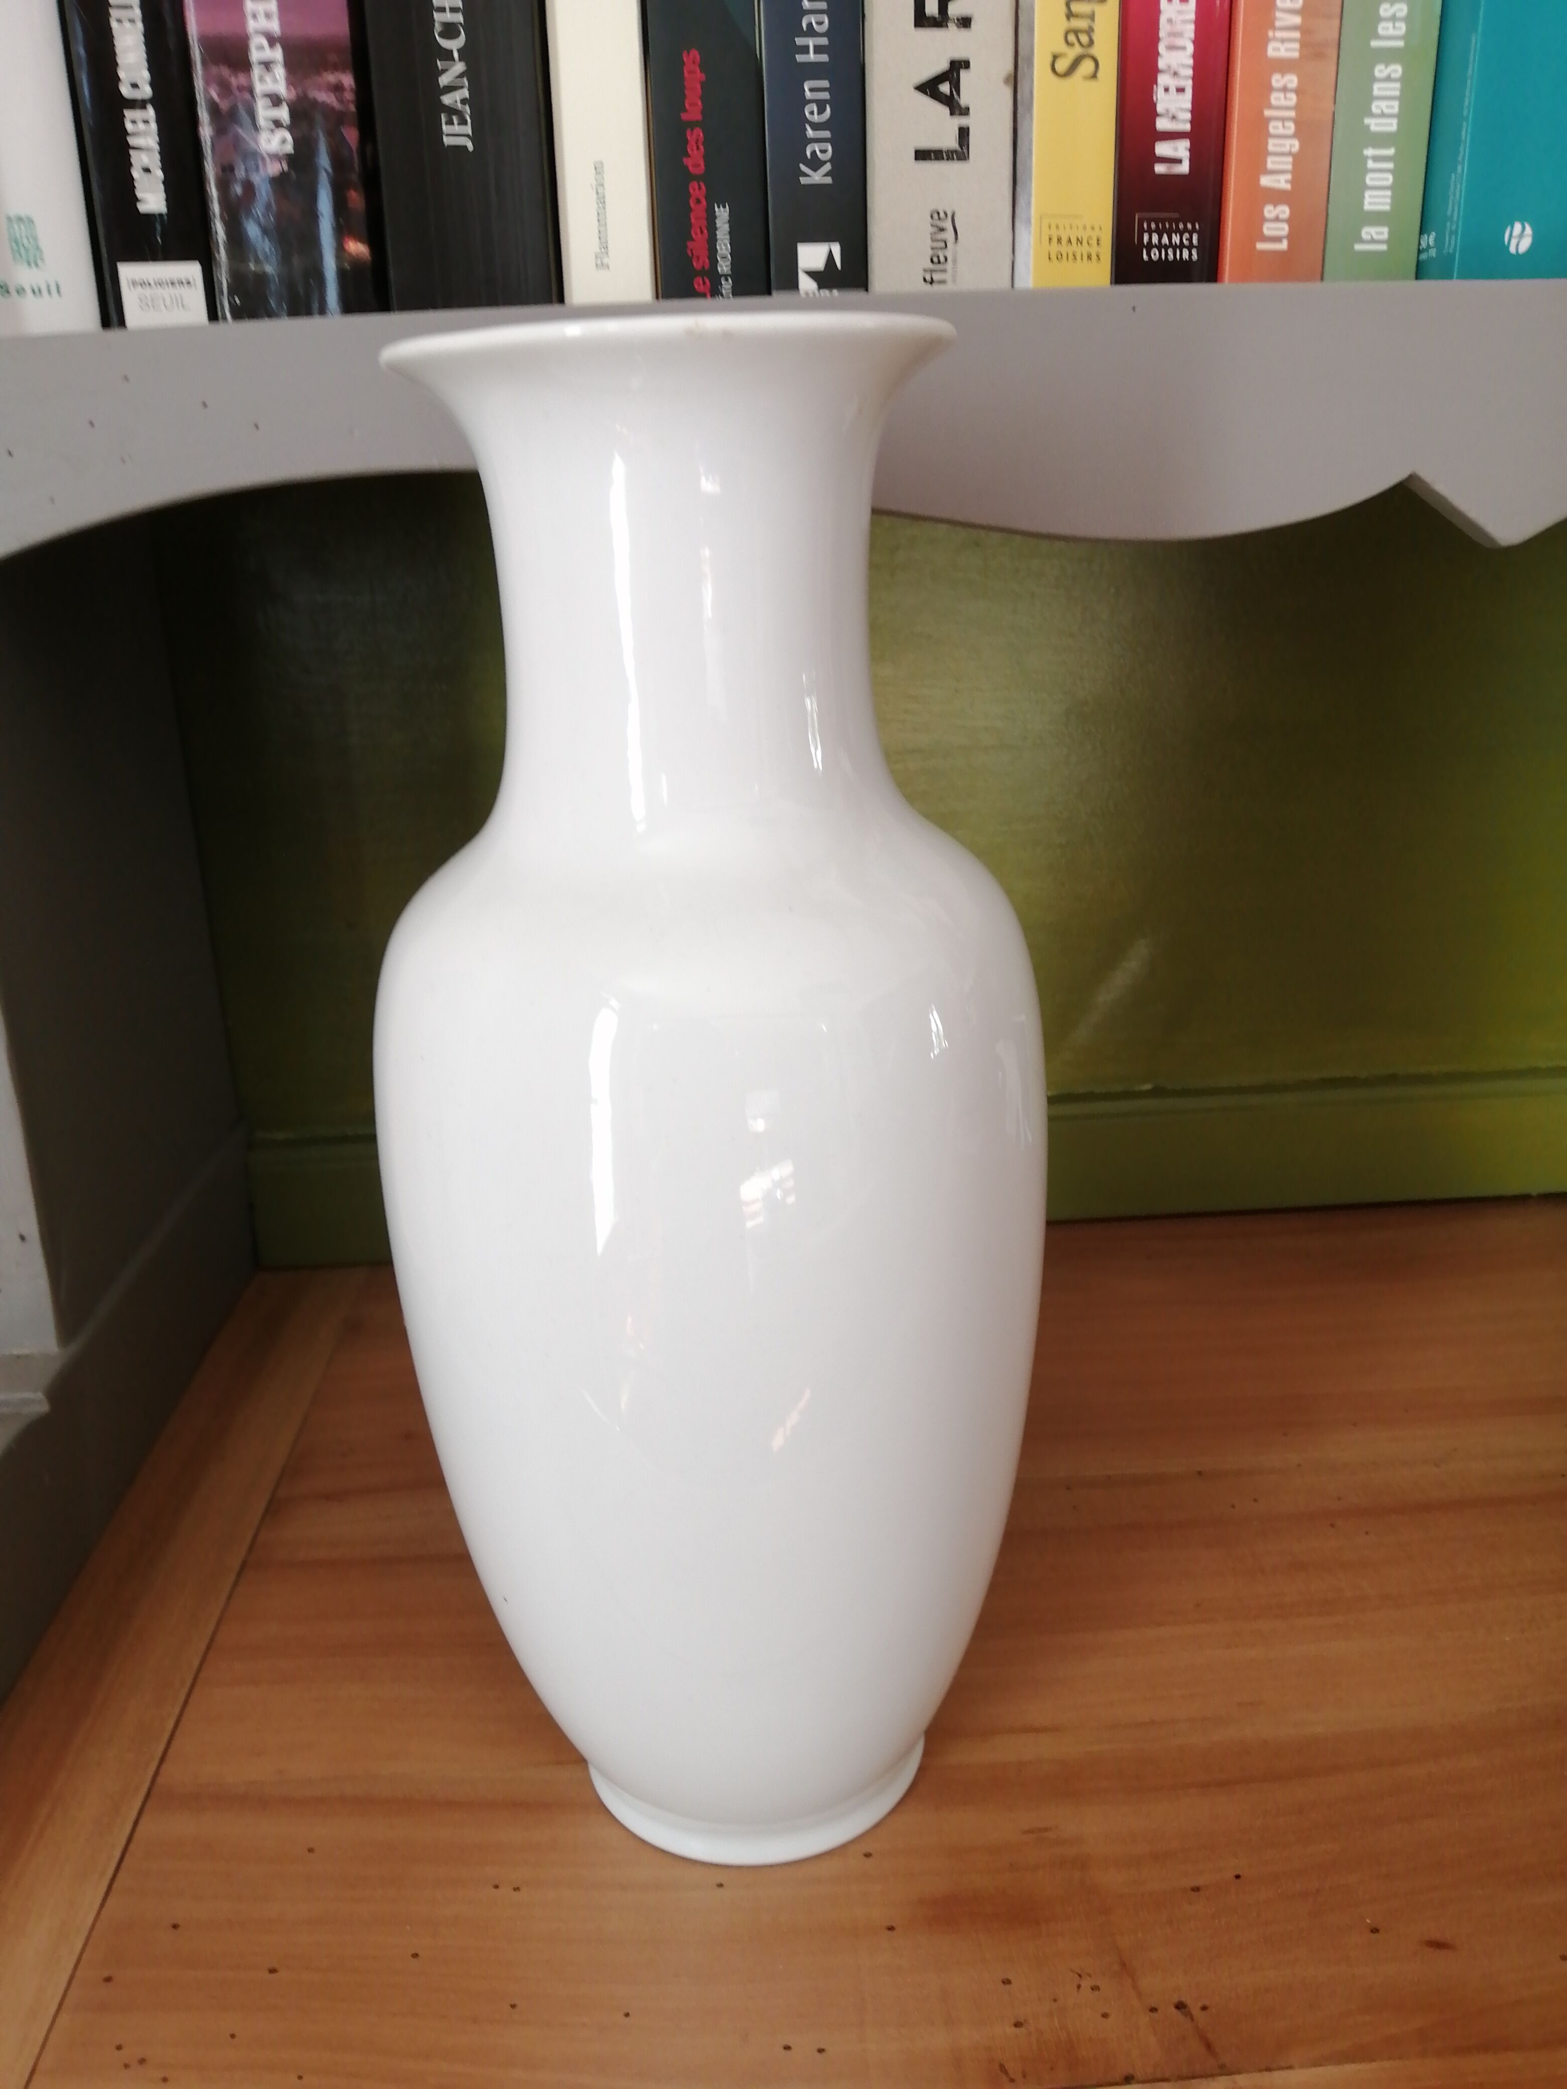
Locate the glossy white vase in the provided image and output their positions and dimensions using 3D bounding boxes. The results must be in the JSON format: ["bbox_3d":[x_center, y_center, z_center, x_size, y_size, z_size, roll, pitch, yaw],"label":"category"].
[{"bbox_3d":[-0.016,0.025,0.391,0.159,0.367,0.159,-3,18,0],"label":"glossy white vase"}]

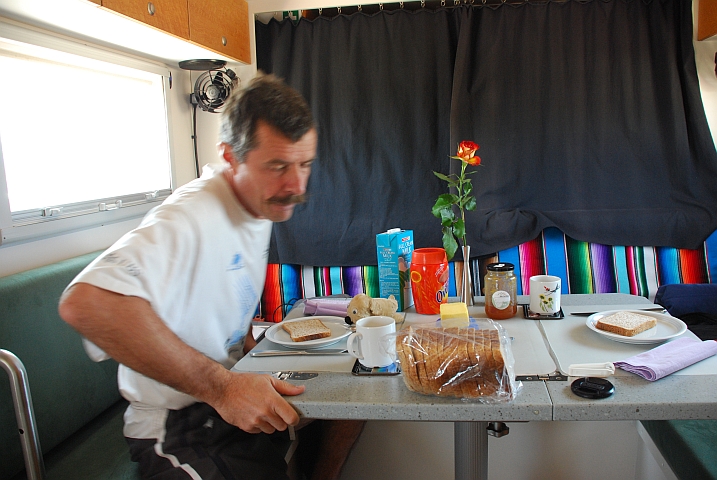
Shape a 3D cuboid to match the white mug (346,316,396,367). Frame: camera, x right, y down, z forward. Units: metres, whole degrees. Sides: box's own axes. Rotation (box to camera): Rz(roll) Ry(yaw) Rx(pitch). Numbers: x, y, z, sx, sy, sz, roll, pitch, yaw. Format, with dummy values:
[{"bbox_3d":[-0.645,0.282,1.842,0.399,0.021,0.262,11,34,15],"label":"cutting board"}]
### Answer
[{"bbox_3d":[0.025,0.204,1.072,0.106,0.083,0.078,-9,11,-34],"label":"white mug"}]

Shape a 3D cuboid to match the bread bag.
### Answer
[{"bbox_3d":[0.176,0.210,0.961,0.198,0.094,0.114,-1,10,9],"label":"bread bag"}]

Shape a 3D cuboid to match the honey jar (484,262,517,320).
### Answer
[{"bbox_3d":[0.353,0.125,1.332,0.076,0.124,0.076,0,10,14],"label":"honey jar"}]

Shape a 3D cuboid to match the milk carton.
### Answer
[{"bbox_3d":[0.101,0.078,1.434,0.069,0.208,0.071,4,11,35],"label":"milk carton"}]

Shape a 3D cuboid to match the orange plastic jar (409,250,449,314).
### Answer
[{"bbox_3d":[0.187,0.106,1.402,0.092,0.154,0.092,-3,9,0],"label":"orange plastic jar"}]

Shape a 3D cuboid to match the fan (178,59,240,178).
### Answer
[{"bbox_3d":[-0.540,-0.440,1.950,0.205,0.420,0.150,-5,10,-11],"label":"fan"}]

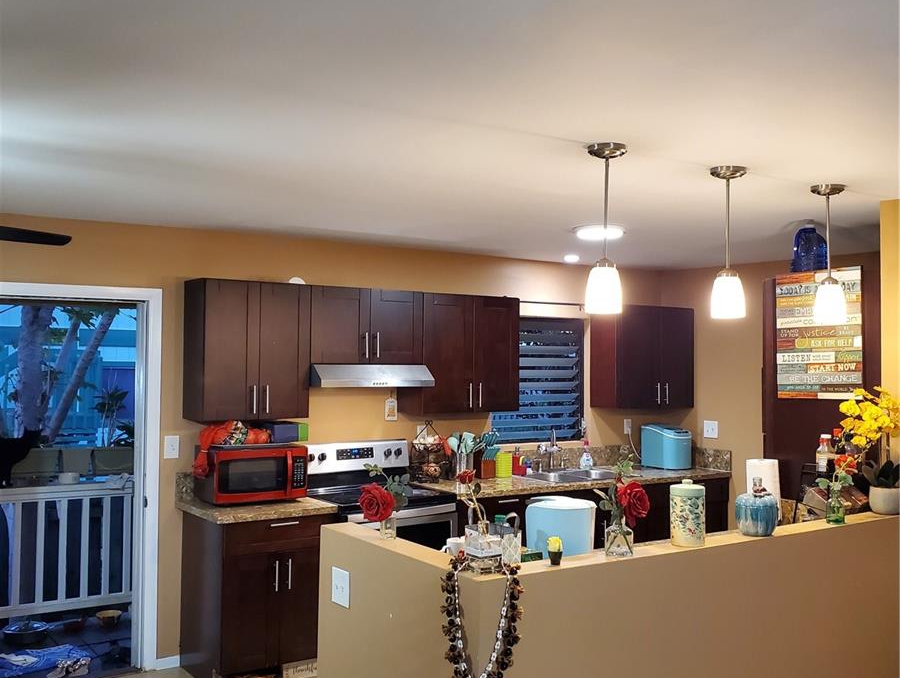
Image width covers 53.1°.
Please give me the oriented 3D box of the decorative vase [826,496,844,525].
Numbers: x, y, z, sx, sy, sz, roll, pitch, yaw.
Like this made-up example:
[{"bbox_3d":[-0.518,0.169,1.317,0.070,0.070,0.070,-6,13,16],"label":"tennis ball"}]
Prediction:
[{"bbox_3d":[1.542,0.677,3.598,0.074,0.115,0.074,2,-2,-34],"label":"decorative vase"}]

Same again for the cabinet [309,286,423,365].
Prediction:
[{"bbox_3d":[-0.560,-0.072,5.502,0.761,0.446,0.298,2,-2,-34],"label":"cabinet"}]

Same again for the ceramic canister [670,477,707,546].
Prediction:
[{"bbox_3d":[0.828,0.604,3.134,0.123,0.218,0.123,1,-2,0],"label":"ceramic canister"}]

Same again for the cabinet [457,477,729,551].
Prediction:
[{"bbox_3d":[0.879,1.441,6.262,2.470,0.876,0.590,2,-2,-34],"label":"cabinet"}]

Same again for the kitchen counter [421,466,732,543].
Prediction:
[{"bbox_3d":[0.873,1.402,6.194,2.465,0.890,0.649,2,-3,-35],"label":"kitchen counter"}]

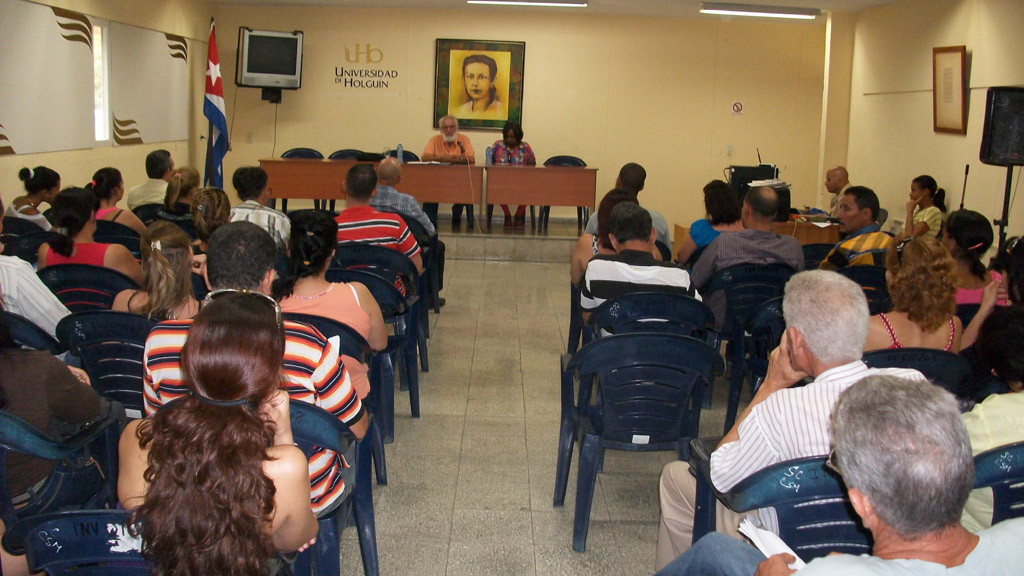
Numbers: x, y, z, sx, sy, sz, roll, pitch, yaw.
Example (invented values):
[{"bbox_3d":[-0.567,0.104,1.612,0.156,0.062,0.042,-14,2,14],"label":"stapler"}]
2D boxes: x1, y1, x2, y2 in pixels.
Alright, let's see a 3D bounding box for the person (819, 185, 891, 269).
[{"bbox_3d":[1.834,0.014,5.156,0.500,1.230,0.760,-1,11,-14],"label":"person"}]

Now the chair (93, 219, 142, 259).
[{"bbox_3d":[-2.577,-0.071,6.090,0.570,0.830,0.560,3,11,9],"label":"chair"}]

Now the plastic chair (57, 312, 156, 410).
[{"bbox_3d":[-1.442,0.433,3.680,0.565,0.823,0.535,2,11,3],"label":"plastic chair"}]

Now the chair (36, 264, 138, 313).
[{"bbox_3d":[-1.924,0.252,4.457,0.570,0.830,0.560,2,11,4],"label":"chair"}]

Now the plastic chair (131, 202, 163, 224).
[{"bbox_3d":[-2.640,-0.260,7.164,0.570,0.830,0.560,2,11,-1],"label":"plastic chair"}]

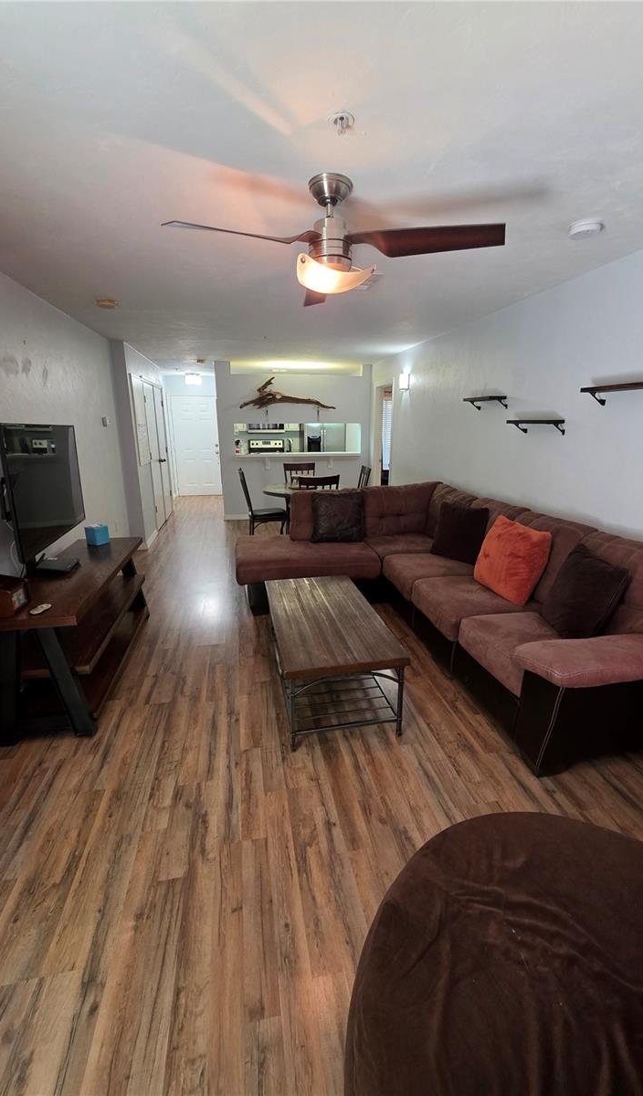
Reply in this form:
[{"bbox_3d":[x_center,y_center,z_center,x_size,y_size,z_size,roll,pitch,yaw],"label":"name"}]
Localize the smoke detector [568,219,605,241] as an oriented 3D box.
[{"bbox_3d":[1.245,-1.494,1.937,0.139,0.038,0.139,-2,17,-11],"label":"smoke detector"}]

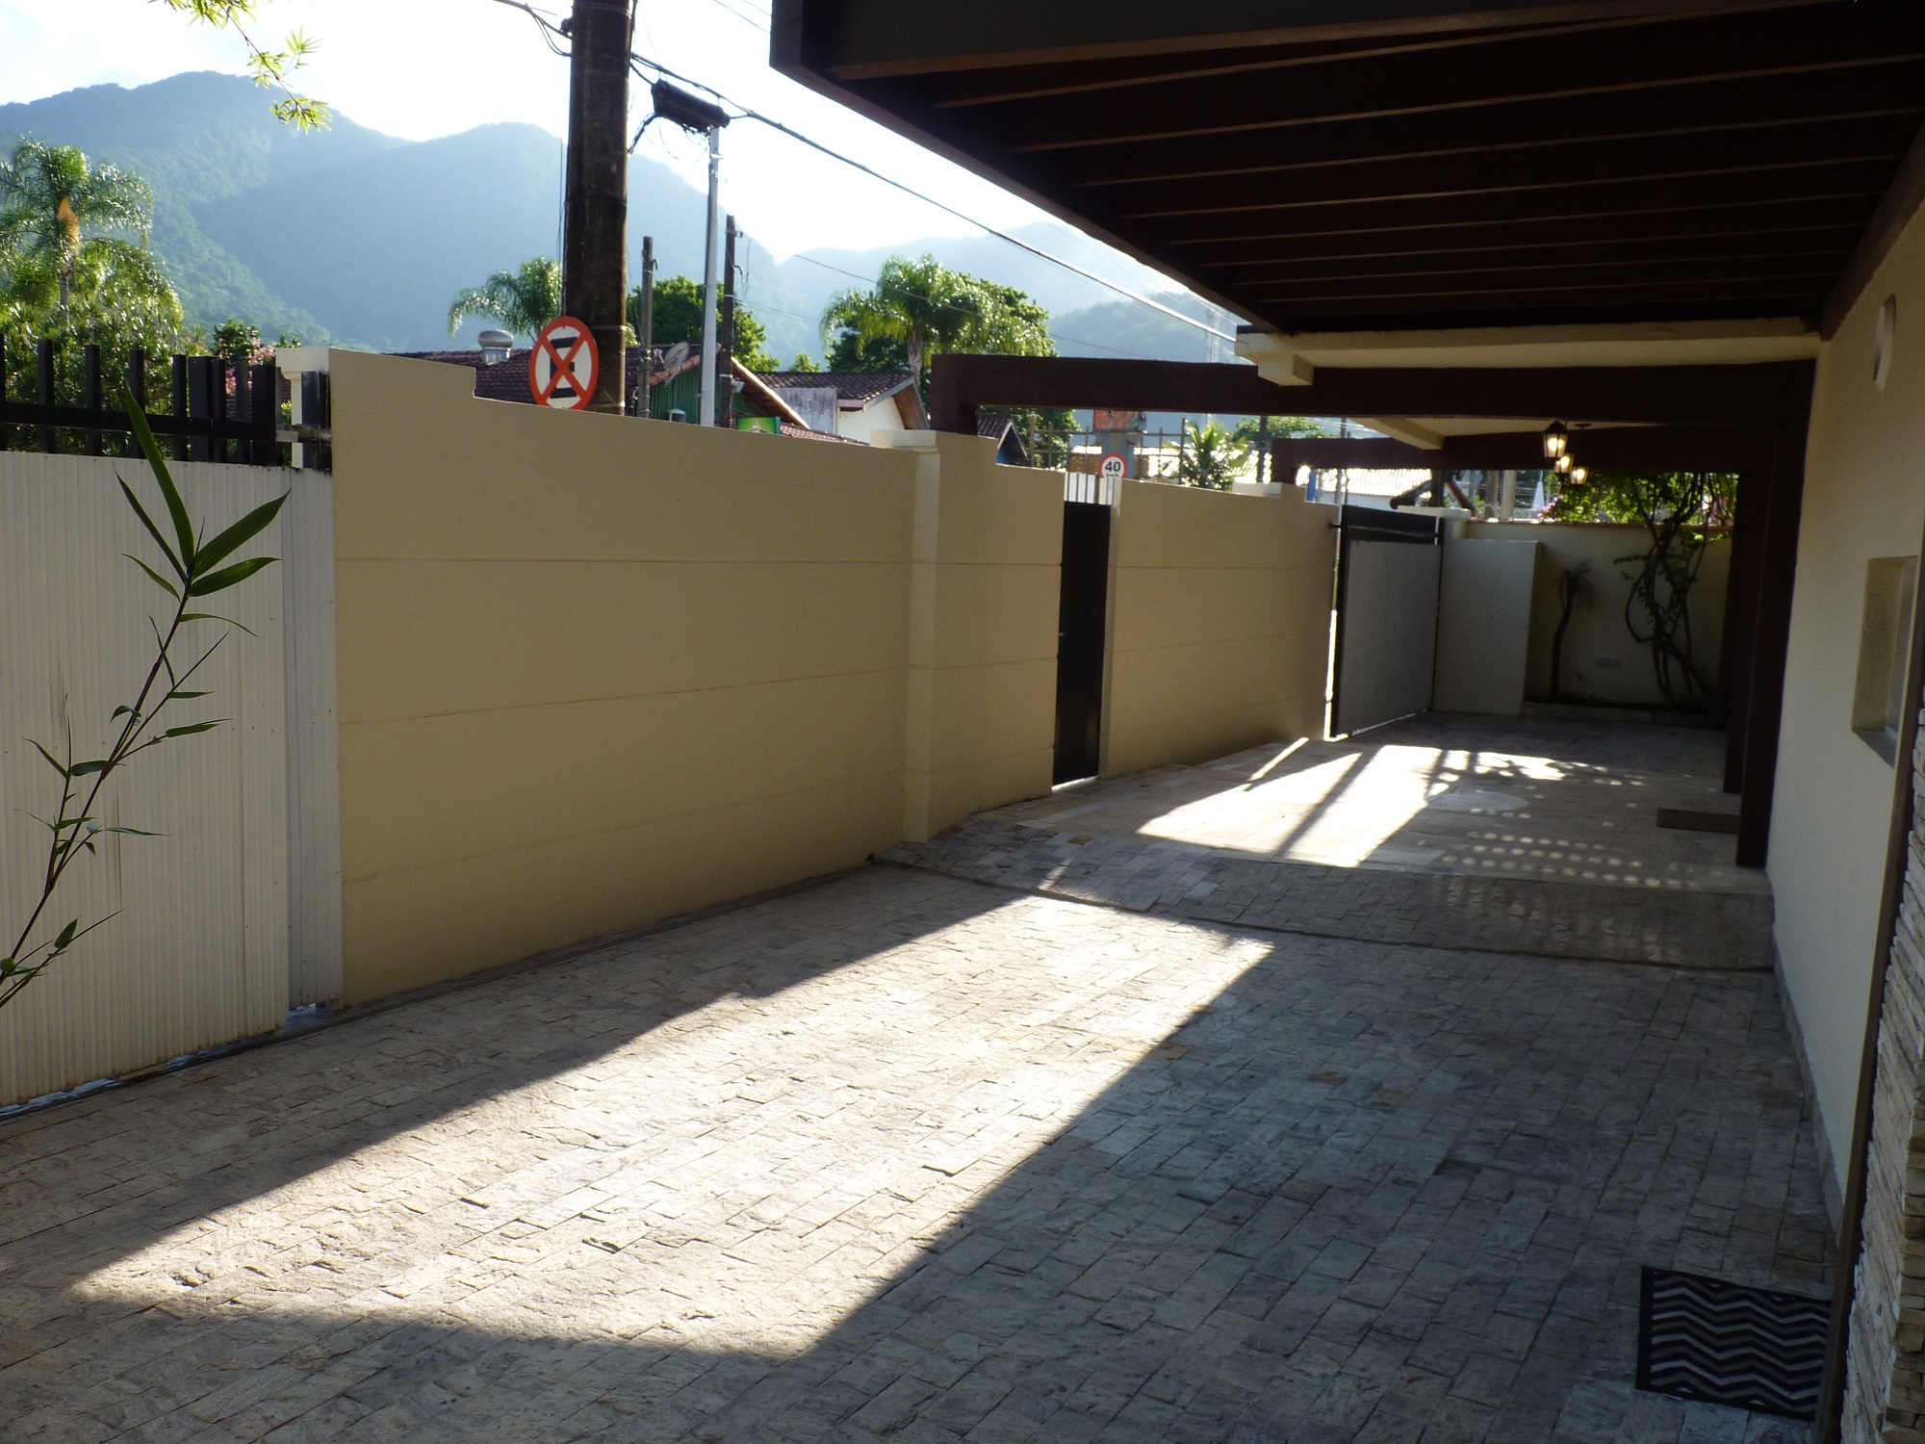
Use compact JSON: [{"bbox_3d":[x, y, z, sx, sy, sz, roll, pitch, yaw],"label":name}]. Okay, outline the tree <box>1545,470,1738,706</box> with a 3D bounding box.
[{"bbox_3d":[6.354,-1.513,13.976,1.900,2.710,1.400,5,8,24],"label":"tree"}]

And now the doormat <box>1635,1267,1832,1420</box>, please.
[{"bbox_3d":[1.685,1.335,3.226,0.420,0.012,0.580,5,8,24],"label":"doormat"}]

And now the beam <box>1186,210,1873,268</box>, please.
[{"bbox_3d":[1.905,-1.757,5.306,2.244,0.160,0.055,6,8,29],"label":"beam"}]

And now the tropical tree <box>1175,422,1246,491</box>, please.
[{"bbox_3d":[4.865,-3.920,29.346,1.650,3.880,1.650,3,7,9],"label":"tropical tree"}]

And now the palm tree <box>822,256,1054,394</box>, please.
[{"bbox_3d":[-0.692,-7.126,36.391,5.700,8.120,5.400,2,7,-1],"label":"palm tree"}]

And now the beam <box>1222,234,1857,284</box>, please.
[{"bbox_3d":[2.101,-1.800,5.703,2.243,0.160,0.055,6,8,29],"label":"beam"}]

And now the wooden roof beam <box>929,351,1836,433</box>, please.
[{"bbox_3d":[1.998,-1.726,7.803,4.408,0.270,0.170,3,7,10],"label":"wooden roof beam"}]

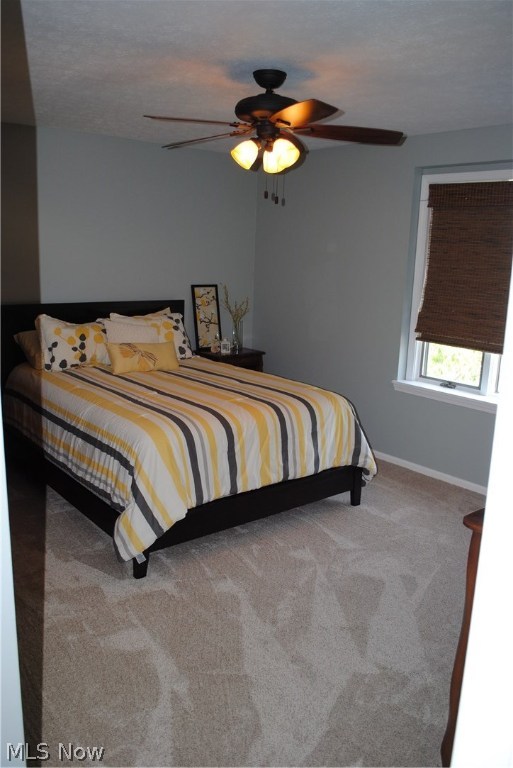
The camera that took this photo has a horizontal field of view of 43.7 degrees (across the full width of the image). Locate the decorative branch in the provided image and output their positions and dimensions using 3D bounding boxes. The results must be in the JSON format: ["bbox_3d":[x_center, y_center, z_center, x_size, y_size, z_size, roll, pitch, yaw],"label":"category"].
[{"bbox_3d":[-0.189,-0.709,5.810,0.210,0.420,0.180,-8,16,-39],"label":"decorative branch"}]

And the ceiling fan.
[{"bbox_3d":[0.037,-1.232,3.048,1.290,0.466,1.290,-8,16,-39],"label":"ceiling fan"}]

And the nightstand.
[{"bbox_3d":[-0.275,0.053,5.871,0.620,0.680,0.370,-8,16,-39],"label":"nightstand"}]

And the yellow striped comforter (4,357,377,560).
[{"bbox_3d":[-0.546,0.279,4.341,1.830,0.600,2.080,-8,16,-39],"label":"yellow striped comforter"}]

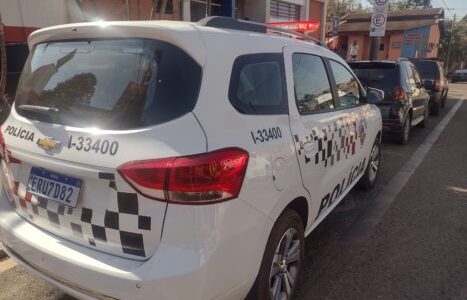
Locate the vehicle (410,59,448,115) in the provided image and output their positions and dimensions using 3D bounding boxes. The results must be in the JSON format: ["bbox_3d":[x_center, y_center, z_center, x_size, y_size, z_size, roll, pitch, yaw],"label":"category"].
[{"bbox_3d":[6.114,-2.196,12.307,1.730,1.660,4.200,8,15,33],"label":"vehicle"}]

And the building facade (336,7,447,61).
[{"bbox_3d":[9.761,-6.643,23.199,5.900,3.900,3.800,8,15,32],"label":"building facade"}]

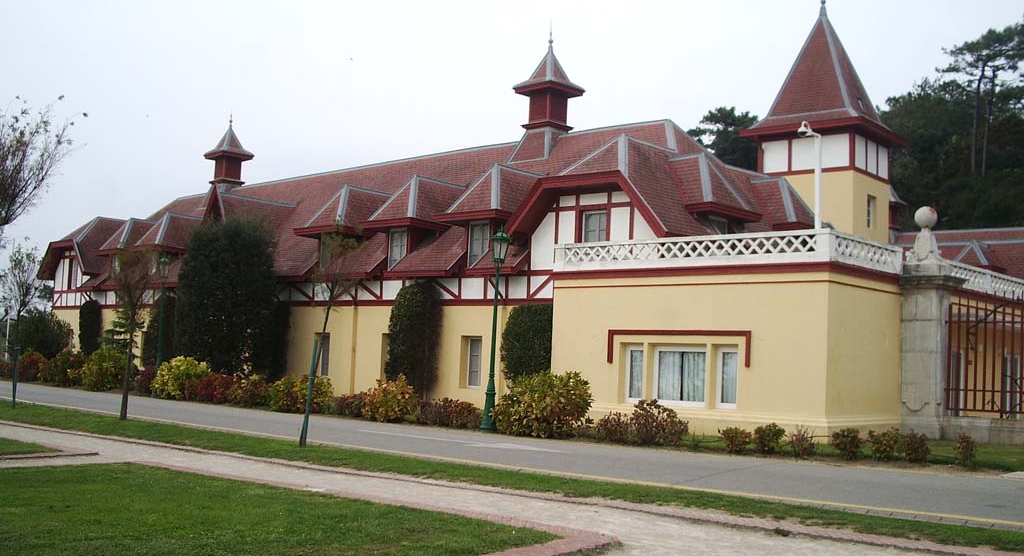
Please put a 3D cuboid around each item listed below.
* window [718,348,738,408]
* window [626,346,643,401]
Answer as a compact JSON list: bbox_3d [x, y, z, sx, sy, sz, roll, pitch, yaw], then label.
[{"bbox_3d":[5.536,2.557,26.246,0.804,1.597,0.140,-2,-7,45],"label":"window"},{"bbox_3d":[3.436,2.631,28.323,0.813,1.597,0.140,-2,-7,45],"label":"window"}]

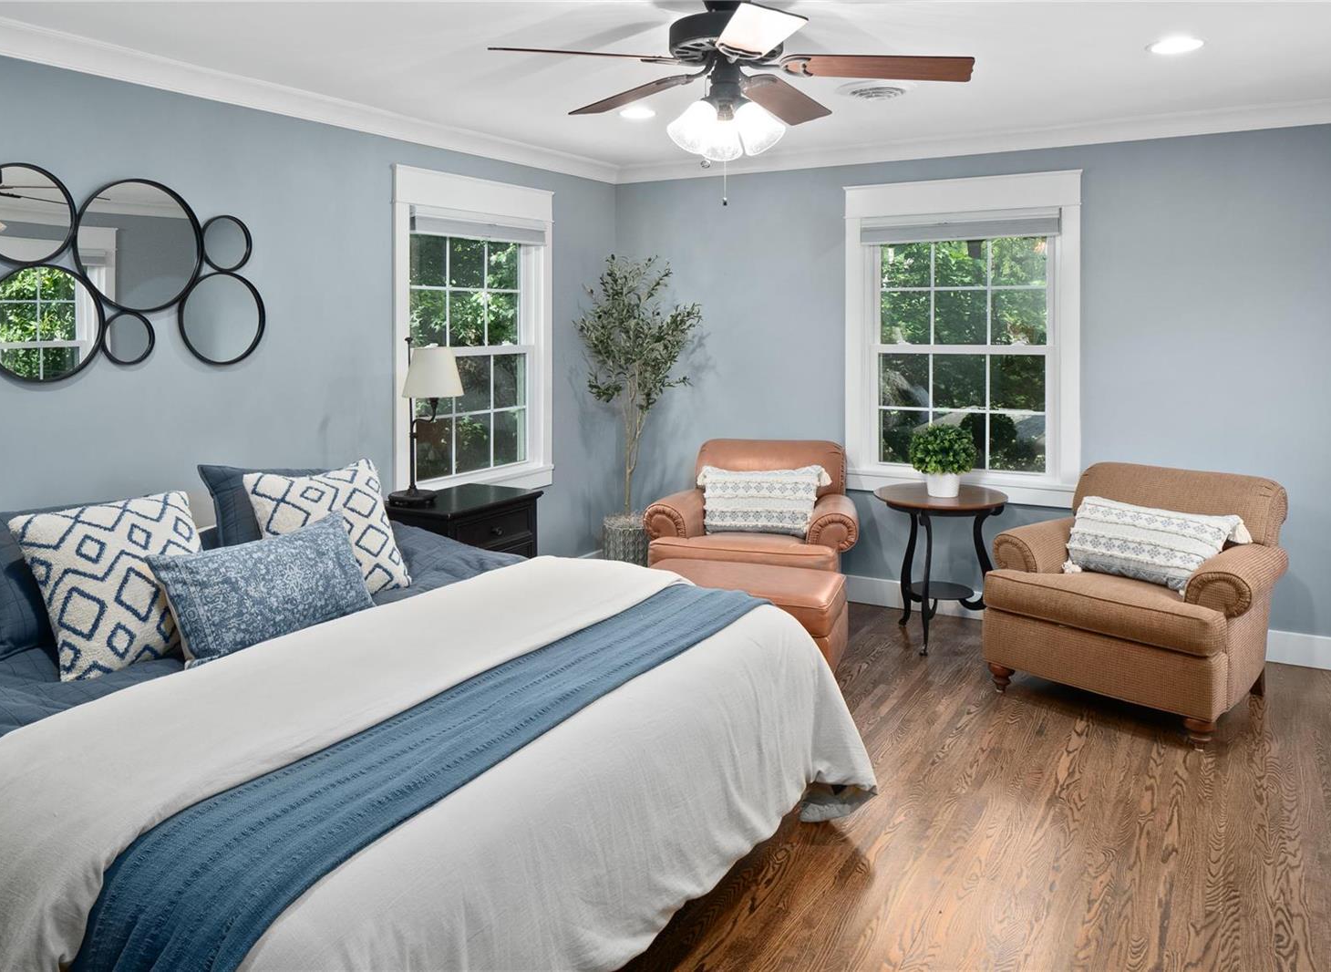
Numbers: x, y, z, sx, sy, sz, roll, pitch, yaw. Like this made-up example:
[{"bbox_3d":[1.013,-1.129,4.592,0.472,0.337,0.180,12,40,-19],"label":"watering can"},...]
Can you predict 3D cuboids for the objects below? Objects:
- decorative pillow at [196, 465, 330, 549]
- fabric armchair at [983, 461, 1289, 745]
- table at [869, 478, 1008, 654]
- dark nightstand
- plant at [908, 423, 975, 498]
[{"bbox_3d":[-1.396,0.167,3.653,0.180,0.500,0.630,-22,-8,40],"label":"decorative pillow"},{"bbox_3d":[1.920,0.404,4.000,0.950,0.840,0.920,8,11,44],"label":"fabric armchair"},{"bbox_3d":[1.300,0.389,4.600,0.640,0.670,0.640,0,8,0],"label":"table"},{"bbox_3d":[-0.917,0.406,4.410,0.470,0.700,0.670,5,9,30],"label":"dark nightstand"},{"bbox_3d":[1.301,-0.118,4.580,0.310,0.350,0.310,0,8,0],"label":"plant"}]

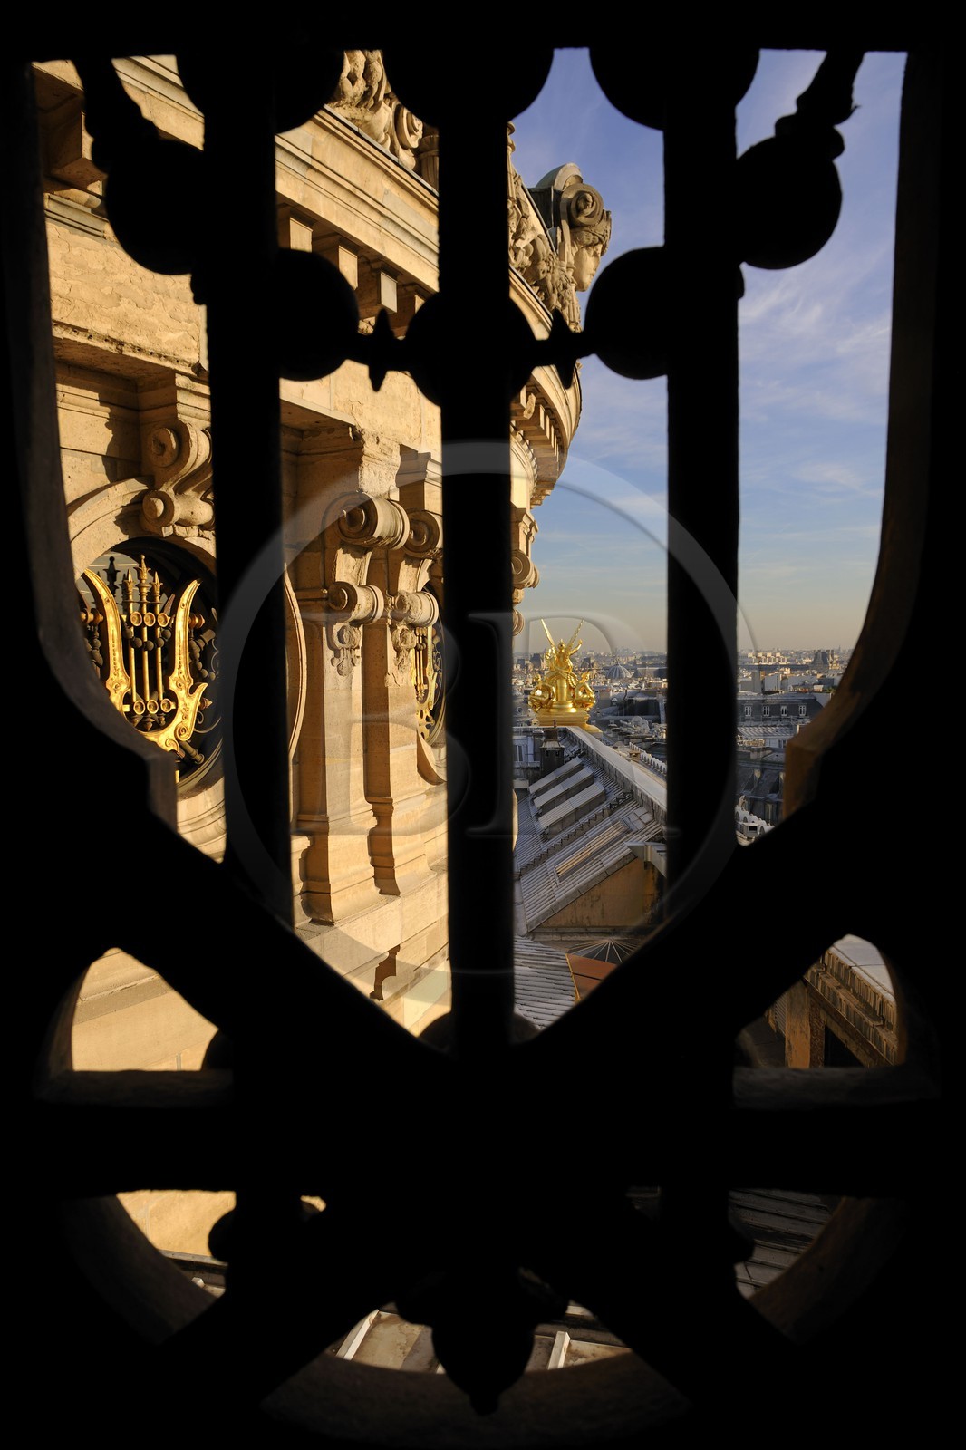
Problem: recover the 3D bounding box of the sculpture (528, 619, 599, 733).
[{"bbox_3d":[5.699,-3.559,69.000,4.700,7.800,3.700,0,4,0],"label":"sculpture"}]

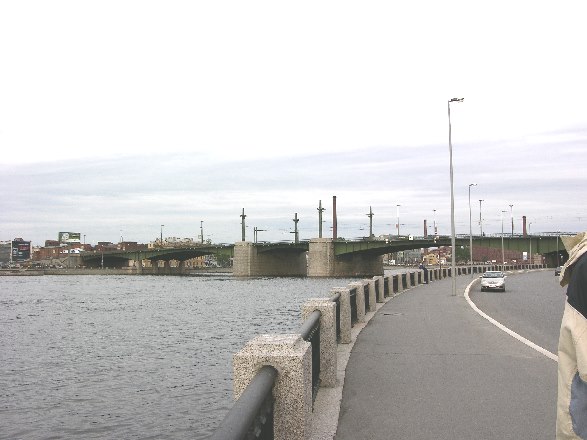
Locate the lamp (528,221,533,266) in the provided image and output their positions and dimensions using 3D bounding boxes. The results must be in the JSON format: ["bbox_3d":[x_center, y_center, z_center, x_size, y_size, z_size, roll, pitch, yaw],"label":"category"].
[{"bbox_3d":[51.361,5.599,127.901,1.000,10.000,0.350,-3,-5,30],"label":"lamp"}]

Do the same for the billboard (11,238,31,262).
[{"bbox_3d":[-121.514,14.067,265.000,8.300,10.000,0.500,2,-5,-30],"label":"billboard"}]

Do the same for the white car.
[{"bbox_3d":[14.542,4.423,43.071,1.740,1.460,4.200,-2,-5,21],"label":"white car"}]

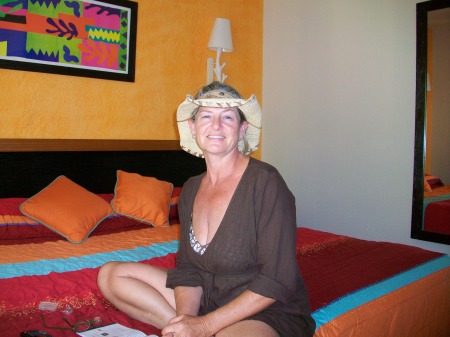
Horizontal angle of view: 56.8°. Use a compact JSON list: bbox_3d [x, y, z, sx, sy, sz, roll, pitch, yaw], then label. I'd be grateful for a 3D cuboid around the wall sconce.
[{"bbox_3d":[-0.049,-0.949,3.460,0.205,0.580,0.240,-2,4,-41],"label":"wall sconce"}]

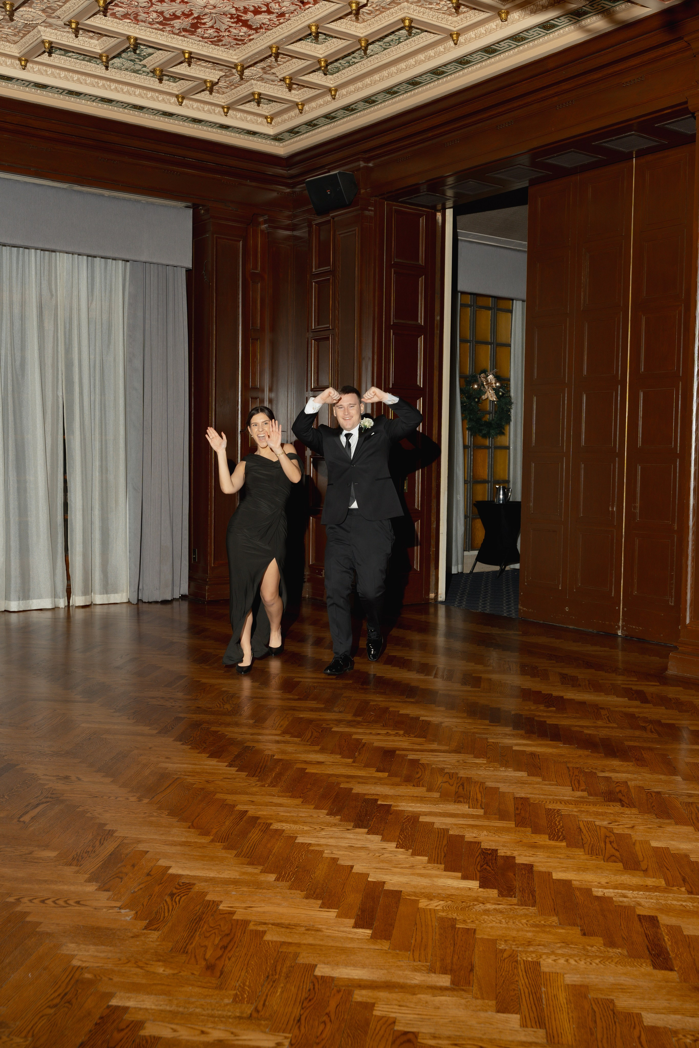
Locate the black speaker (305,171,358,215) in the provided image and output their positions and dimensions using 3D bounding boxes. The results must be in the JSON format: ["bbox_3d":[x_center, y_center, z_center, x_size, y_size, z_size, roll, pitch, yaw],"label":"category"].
[{"bbox_3d":[-0.147,-2.762,8.750,0.370,0.270,0.240,4,24,43],"label":"black speaker"}]

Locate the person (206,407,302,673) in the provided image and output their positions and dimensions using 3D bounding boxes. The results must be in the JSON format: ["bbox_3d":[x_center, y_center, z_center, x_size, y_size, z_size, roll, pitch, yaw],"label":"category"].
[{"bbox_3d":[-0.606,0.083,6.680,0.570,1.630,0.620,1,4,3],"label":"person"}]

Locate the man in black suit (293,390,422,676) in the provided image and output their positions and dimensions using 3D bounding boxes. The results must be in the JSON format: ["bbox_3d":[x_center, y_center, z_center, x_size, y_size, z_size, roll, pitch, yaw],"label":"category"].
[{"bbox_3d":[0.052,0.016,6.670,0.760,1.780,0.580,1,4,10],"label":"man in black suit"}]

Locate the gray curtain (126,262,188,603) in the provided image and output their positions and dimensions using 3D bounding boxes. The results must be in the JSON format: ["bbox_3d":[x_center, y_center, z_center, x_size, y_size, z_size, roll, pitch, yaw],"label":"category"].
[{"bbox_3d":[-1.727,-0.846,9.455,0.660,3.070,0.180,-2,5,-37],"label":"gray curtain"}]

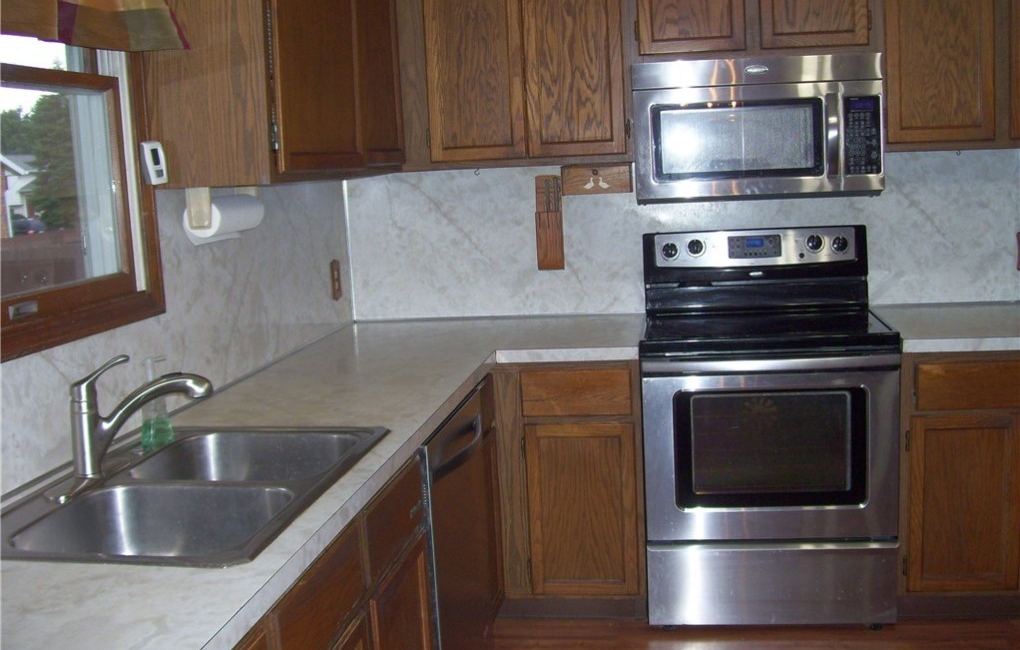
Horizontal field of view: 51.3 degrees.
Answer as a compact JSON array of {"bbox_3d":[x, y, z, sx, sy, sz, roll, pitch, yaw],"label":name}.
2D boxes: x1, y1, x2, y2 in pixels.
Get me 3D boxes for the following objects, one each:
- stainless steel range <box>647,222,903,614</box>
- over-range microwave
[{"bbox_3d":[0.824,0.302,3.470,0.759,1.200,0.660,-2,8,9],"label":"stainless steel range"},{"bbox_3d":[0.793,-0.631,3.466,0.759,0.431,0.410,-2,8,9],"label":"over-range microwave"}]

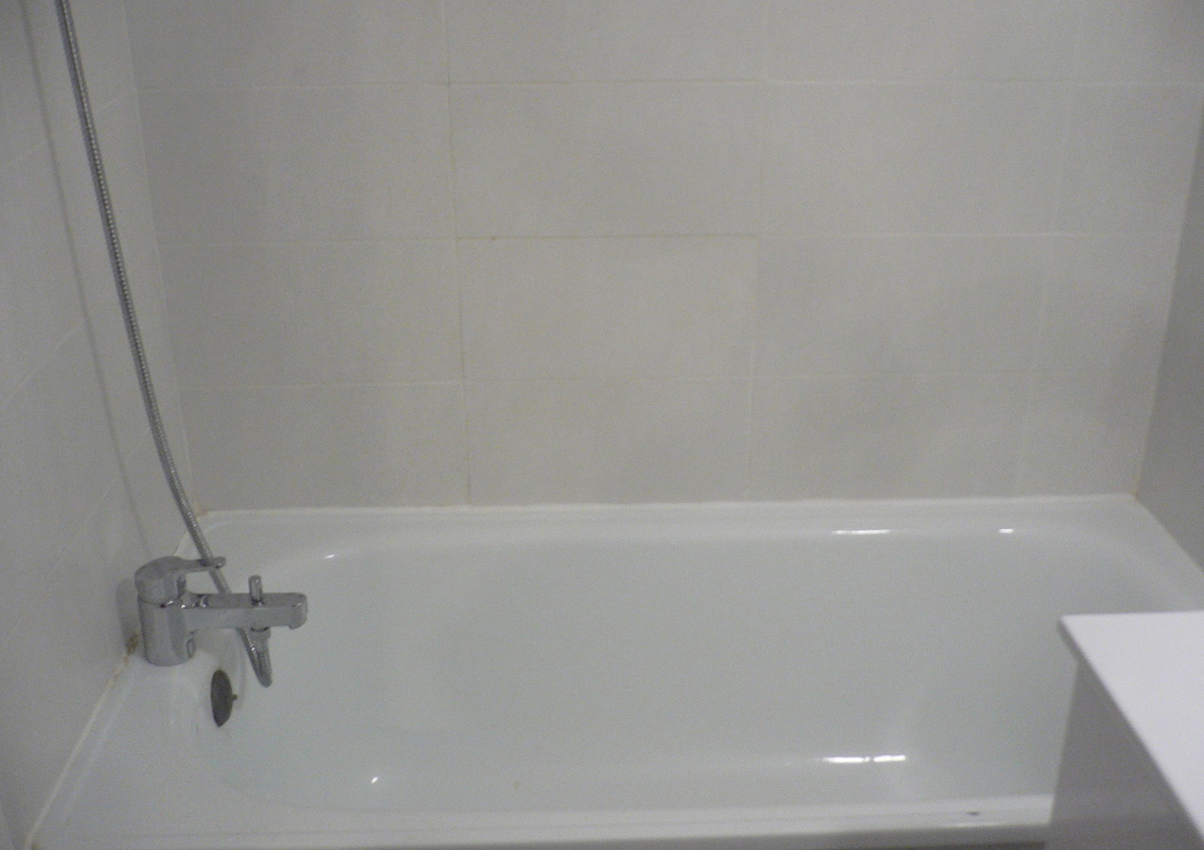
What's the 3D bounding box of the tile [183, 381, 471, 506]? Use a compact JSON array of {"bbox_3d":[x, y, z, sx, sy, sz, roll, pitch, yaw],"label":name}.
[{"bbox_3d":[-0.387,0.031,1.732,0.387,0.193,0.010,-1,23,-2],"label":"tile"}]

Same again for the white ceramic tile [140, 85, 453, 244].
[{"bbox_3d":[-0.388,-0.334,1.575,0.387,0.197,0.010,-1,23,-2],"label":"white ceramic tile"}]

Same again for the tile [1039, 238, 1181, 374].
[{"bbox_3d":[0.697,-0.169,1.690,0.177,0.197,0.010,-1,23,-2],"label":"tile"}]

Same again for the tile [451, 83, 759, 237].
[{"bbox_3d":[0.007,-0.341,1.588,0.397,0.197,0.010,-1,23,-2],"label":"tile"}]

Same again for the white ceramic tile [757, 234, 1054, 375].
[{"bbox_3d":[0.407,-0.164,1.680,0.397,0.197,0.010,-1,23,-2],"label":"white ceramic tile"}]

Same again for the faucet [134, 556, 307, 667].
[{"bbox_3d":[-0.438,0.214,1.403,0.196,0.122,0.060,-1,23,-2],"label":"faucet"}]

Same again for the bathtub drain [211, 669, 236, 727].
[{"bbox_3d":[-0.450,0.325,1.450,0.018,0.069,0.069,-1,23,-2],"label":"bathtub drain"}]

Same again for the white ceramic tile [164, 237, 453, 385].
[{"bbox_3d":[-0.388,-0.151,1.654,0.387,0.197,0.010,-1,23,-2],"label":"white ceramic tile"}]

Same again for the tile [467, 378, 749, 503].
[{"bbox_3d":[0.008,0.025,1.745,0.397,0.193,0.010,-1,23,-2],"label":"tile"}]

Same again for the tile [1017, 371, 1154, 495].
[{"bbox_3d":[0.698,0.013,1.768,0.177,0.193,0.010,-1,23,-2],"label":"tile"}]

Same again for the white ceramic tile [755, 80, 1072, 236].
[{"bbox_3d":[0.407,-0.348,1.601,0.397,0.197,0.010,-1,23,-2],"label":"white ceramic tile"}]

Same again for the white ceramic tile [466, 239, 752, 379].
[{"bbox_3d":[0.008,-0.157,1.667,0.397,0.197,0.010,-1,23,-2],"label":"white ceramic tile"}]

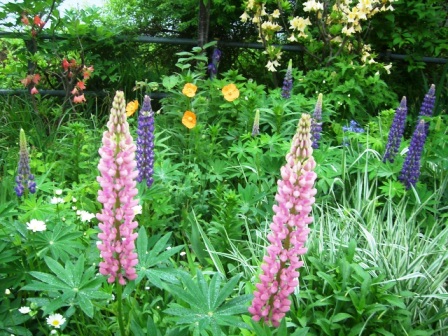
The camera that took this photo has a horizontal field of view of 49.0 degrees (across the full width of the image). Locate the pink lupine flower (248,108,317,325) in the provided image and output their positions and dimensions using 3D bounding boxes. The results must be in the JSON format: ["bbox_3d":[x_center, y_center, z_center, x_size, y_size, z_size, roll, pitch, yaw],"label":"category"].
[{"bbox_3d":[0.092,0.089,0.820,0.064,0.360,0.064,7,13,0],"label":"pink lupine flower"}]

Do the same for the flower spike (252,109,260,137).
[{"bbox_3d":[0.146,-0.202,2.200,0.033,0.124,0.033,5,13,4],"label":"flower spike"}]

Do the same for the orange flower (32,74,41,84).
[{"bbox_3d":[-0.953,-0.450,2.500,0.042,0.052,0.045,1,15,-6],"label":"orange flower"}]

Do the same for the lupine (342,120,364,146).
[{"bbox_3d":[0.593,-0.158,2.250,0.100,0.120,0.090,5,16,14],"label":"lupine"}]

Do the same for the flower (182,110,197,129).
[{"bbox_3d":[-0.137,-0.192,1.955,0.058,0.068,0.035,-2,16,-12],"label":"flower"}]

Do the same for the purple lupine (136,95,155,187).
[{"bbox_3d":[-0.264,-0.091,1.650,0.059,0.315,0.059,3,14,0],"label":"purple lupine"}]

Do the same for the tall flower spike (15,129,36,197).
[{"bbox_3d":[-0.624,-0.018,1.550,0.064,0.215,0.064,4,14,0],"label":"tall flower spike"}]

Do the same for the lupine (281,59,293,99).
[{"bbox_3d":[0.341,-0.479,2.650,0.052,0.208,0.052,8,13,7],"label":"lupine"}]

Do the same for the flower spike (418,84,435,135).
[{"bbox_3d":[0.870,-0.243,2.100,0.058,0.221,0.058,12,14,22],"label":"flower spike"}]

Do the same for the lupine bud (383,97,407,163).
[{"bbox_3d":[0.700,-0.153,2.000,0.058,0.270,0.058,14,14,19],"label":"lupine bud"}]

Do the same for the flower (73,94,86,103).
[{"bbox_3d":[-0.719,-0.346,2.450,0.068,0.042,0.045,-1,15,-11],"label":"flower"}]

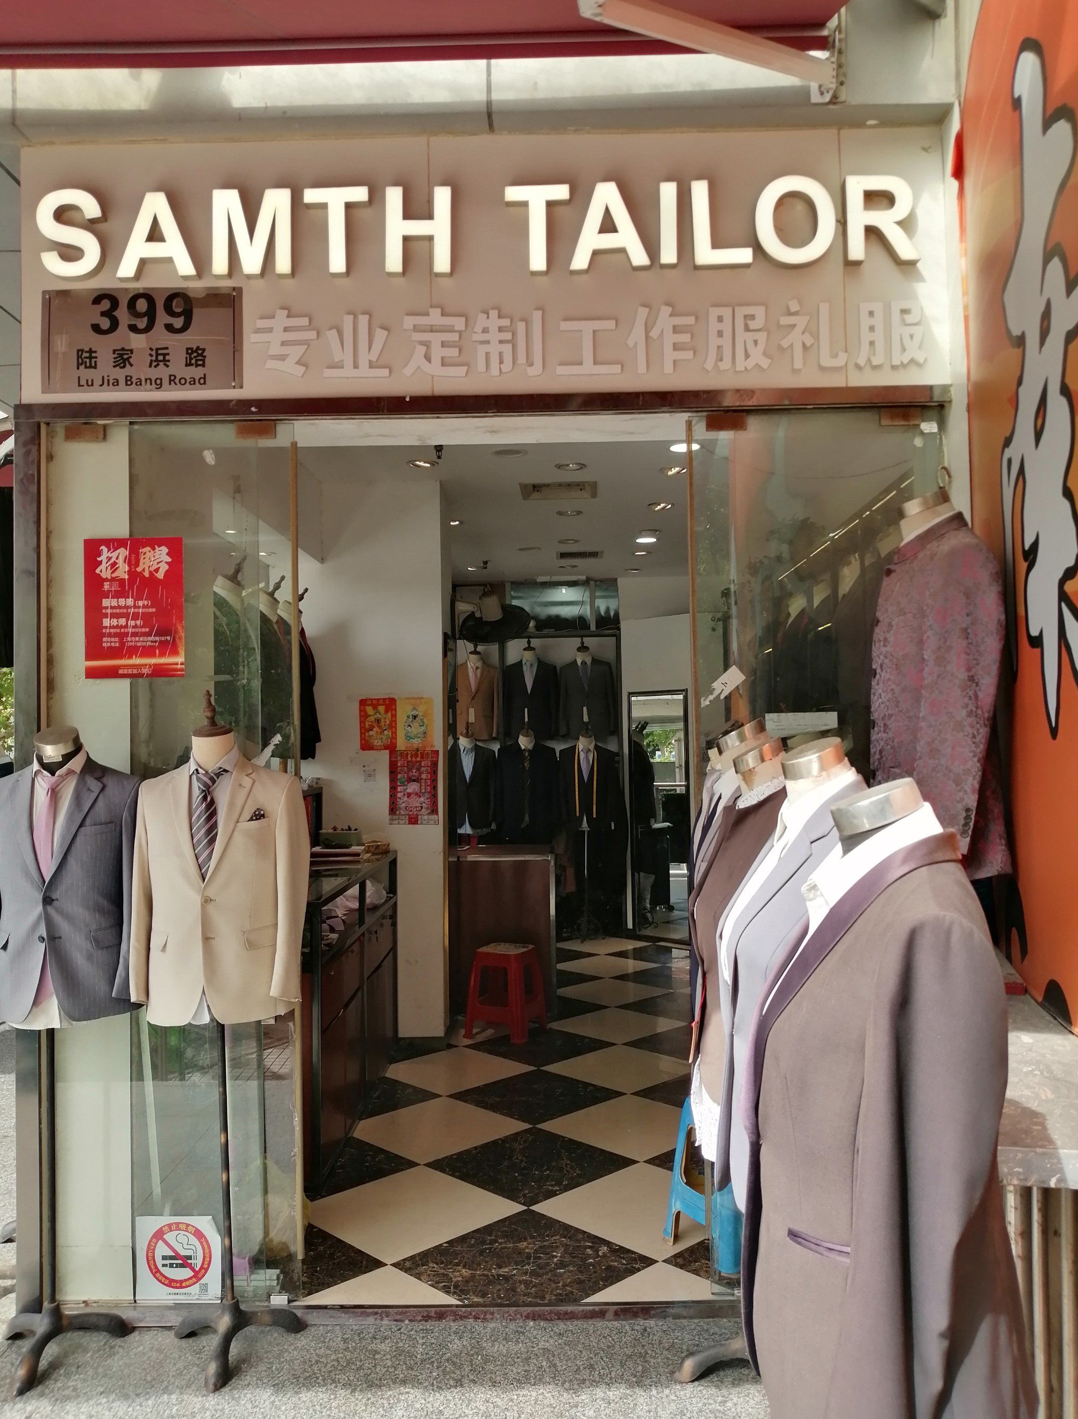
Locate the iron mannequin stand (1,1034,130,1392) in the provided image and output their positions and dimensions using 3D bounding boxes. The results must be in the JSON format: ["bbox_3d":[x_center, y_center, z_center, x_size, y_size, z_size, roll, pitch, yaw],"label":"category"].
[{"bbox_3d":[-1.371,1.347,3.002,0.370,0.910,0.330,-1,-2,1],"label":"iron mannequin stand"}]

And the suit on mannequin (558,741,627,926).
[{"bbox_3d":[0.457,1.050,9.158,0.560,1.550,0.320,-1,-2,1],"label":"suit on mannequin"}]

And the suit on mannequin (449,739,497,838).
[{"bbox_3d":[-0.599,0.660,9.197,0.500,0.820,0.300,-1,-2,1],"label":"suit on mannequin"}]

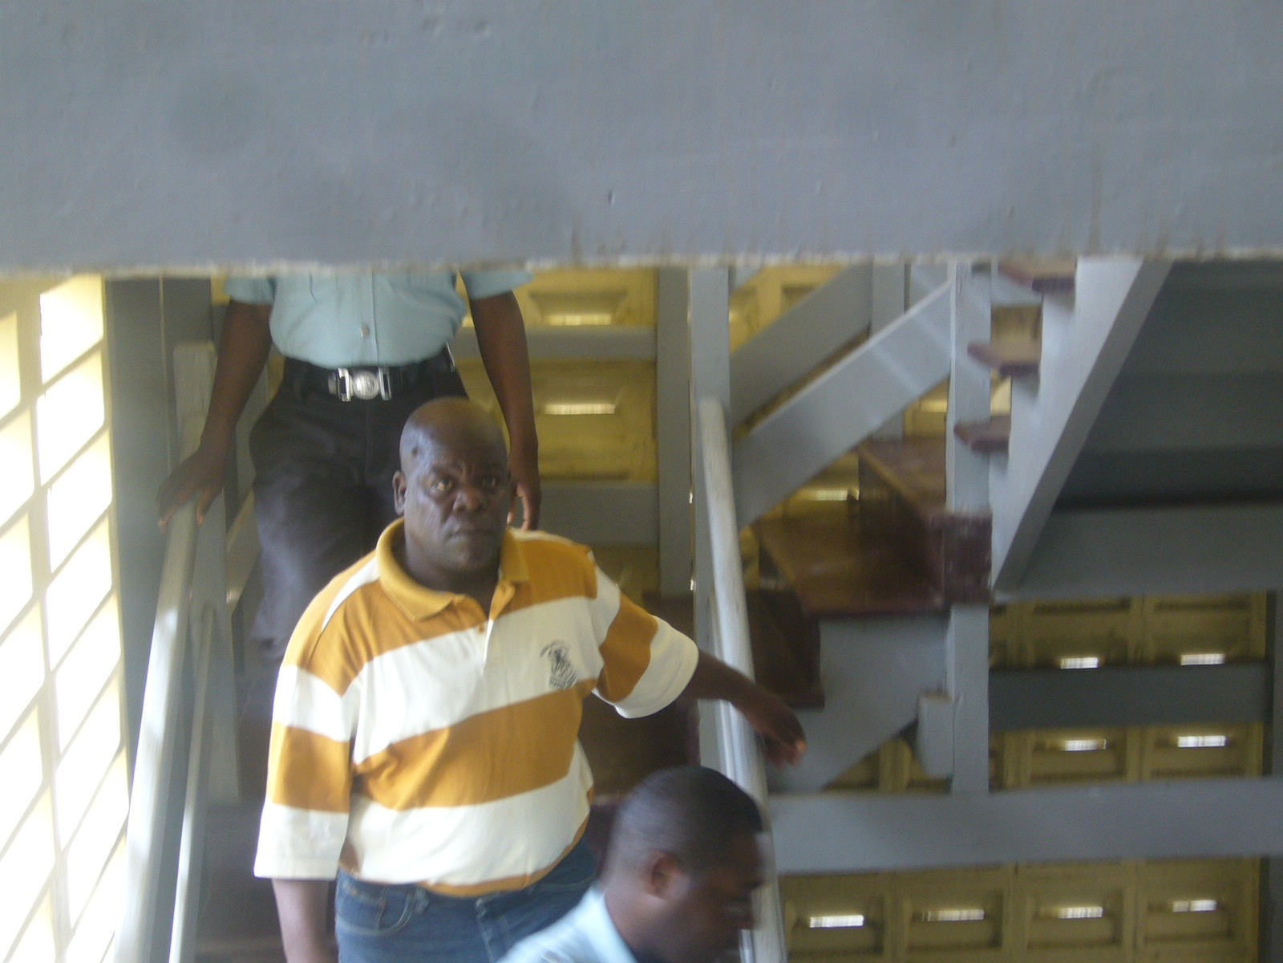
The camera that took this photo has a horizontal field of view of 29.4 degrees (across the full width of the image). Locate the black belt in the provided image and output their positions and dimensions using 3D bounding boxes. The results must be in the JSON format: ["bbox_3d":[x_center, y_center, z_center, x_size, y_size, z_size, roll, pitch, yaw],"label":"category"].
[{"bbox_3d":[-0.486,-0.202,4.350,0.310,0.065,0.230,-2,16,-3],"label":"black belt"}]

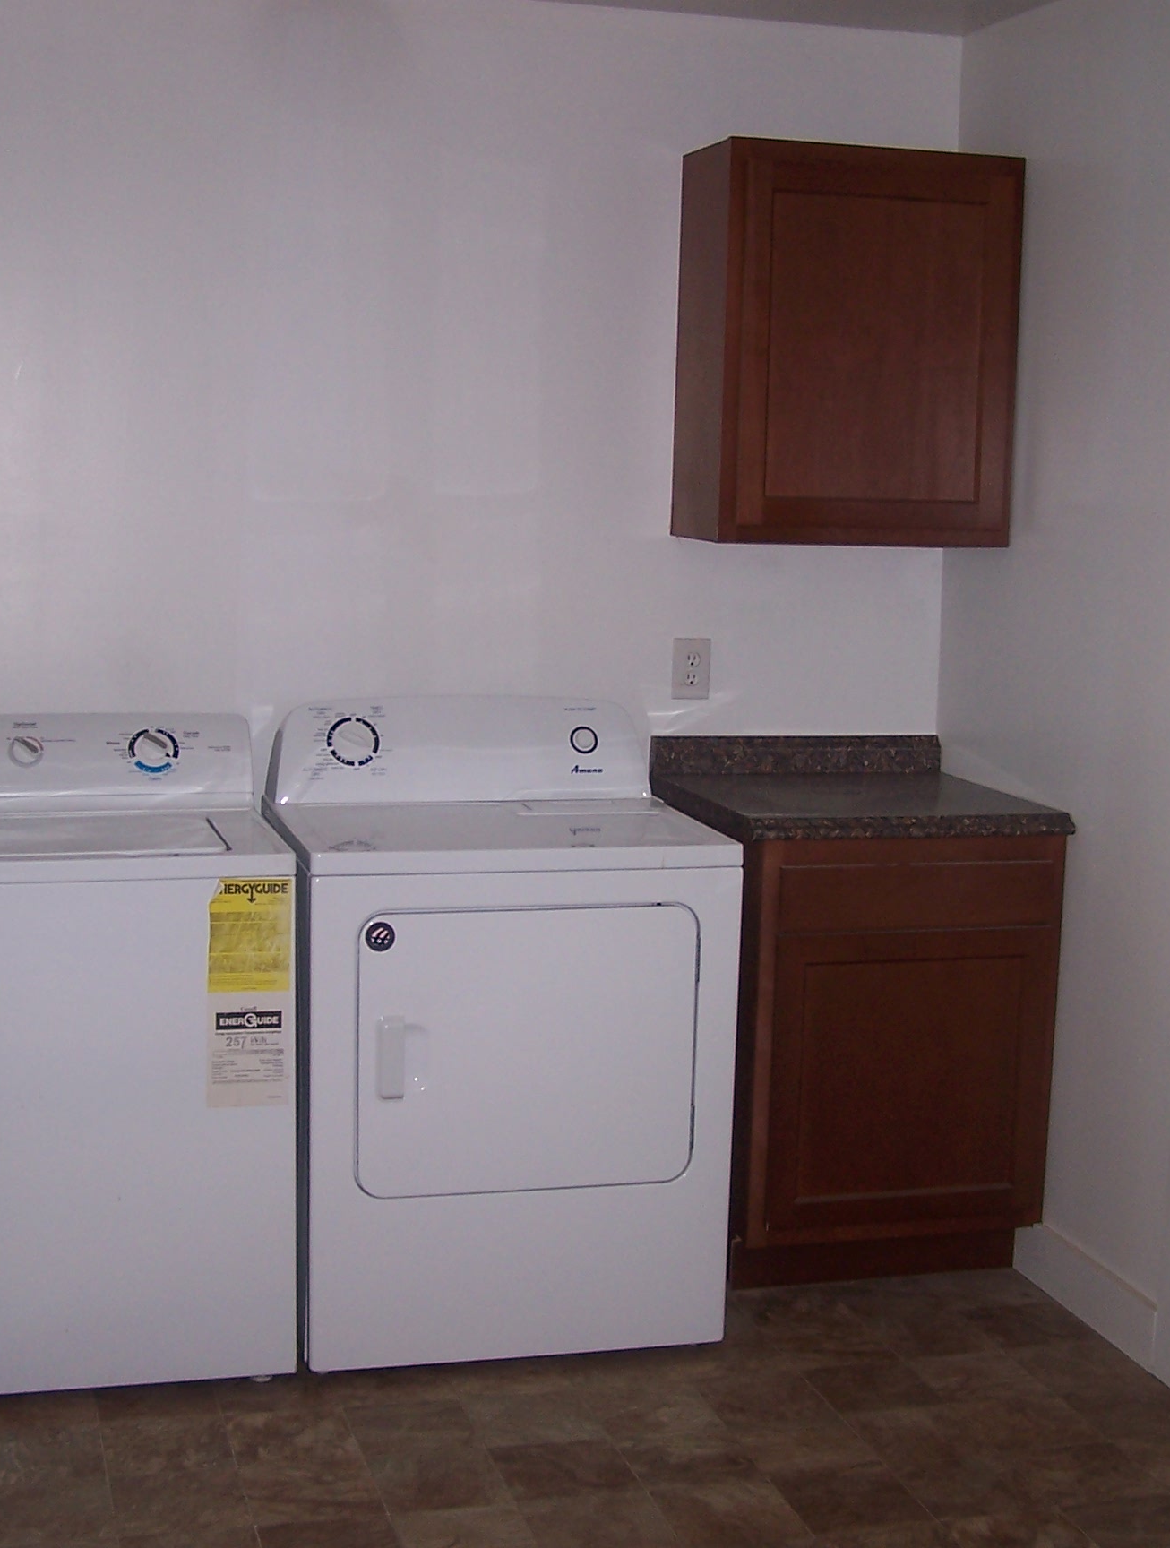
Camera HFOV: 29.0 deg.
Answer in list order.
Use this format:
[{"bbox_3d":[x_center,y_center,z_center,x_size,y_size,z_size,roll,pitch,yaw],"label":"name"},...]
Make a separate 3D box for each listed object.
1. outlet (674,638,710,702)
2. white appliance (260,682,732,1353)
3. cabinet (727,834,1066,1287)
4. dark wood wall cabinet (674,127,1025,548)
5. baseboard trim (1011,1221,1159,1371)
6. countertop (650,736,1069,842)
[{"bbox_3d":[0.221,-0.214,4.657,0.079,0.124,0.008,-1,8,-16],"label":"outlet"},{"bbox_3d":[-0.183,0.437,4.128,0.737,1.089,0.679,-1,8,-16],"label":"white appliance"},{"bbox_3d":[0.523,0.509,4.522,0.605,0.875,0.627,-1,8,-16],"label":"cabinet"},{"bbox_3d":[0.519,-0.837,4.491,0.606,0.752,0.315,-1,8,-16],"label":"dark wood wall cabinet"},{"bbox_3d":[0.932,0.949,4.196,0.021,0.112,0.533,-1,8,-16],"label":"baseboard trim"},{"bbox_3d":[0.525,0.020,4.452,0.641,0.118,0.627,-1,8,-16],"label":"countertop"}]

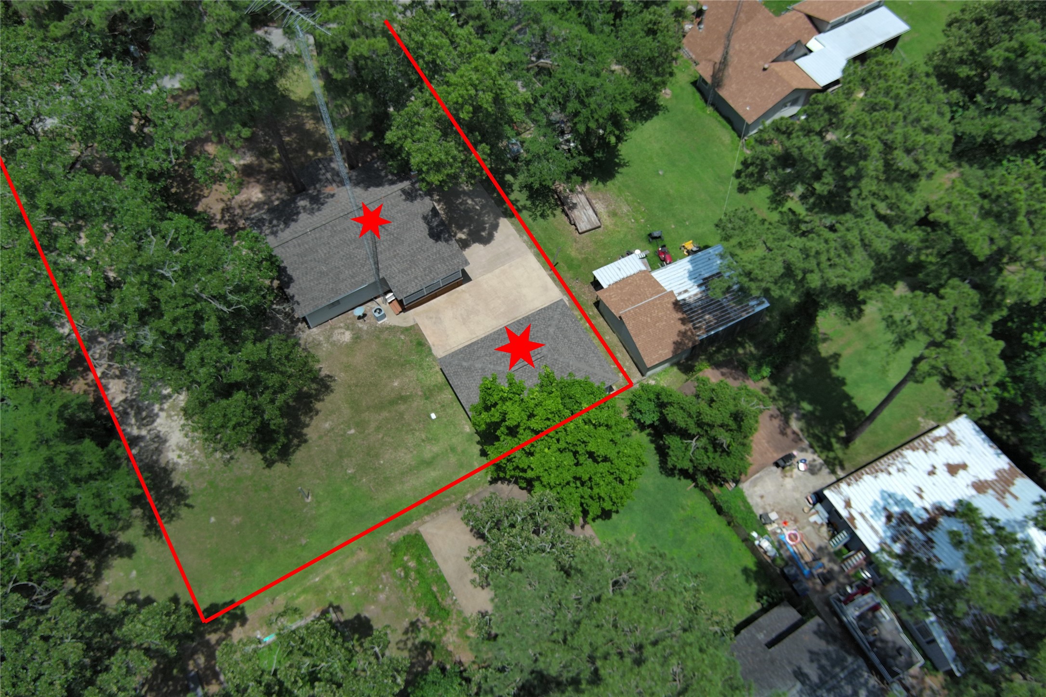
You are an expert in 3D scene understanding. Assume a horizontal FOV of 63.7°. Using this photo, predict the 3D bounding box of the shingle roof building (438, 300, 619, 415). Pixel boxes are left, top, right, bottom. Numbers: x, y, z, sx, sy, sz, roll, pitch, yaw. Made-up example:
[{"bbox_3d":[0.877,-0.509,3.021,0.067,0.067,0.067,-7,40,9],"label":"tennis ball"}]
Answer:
[{"bbox_3d":[0.310,1.595,57.523,9.840,4.000,7.250,-26,66,-12],"label":"shingle roof building"}]

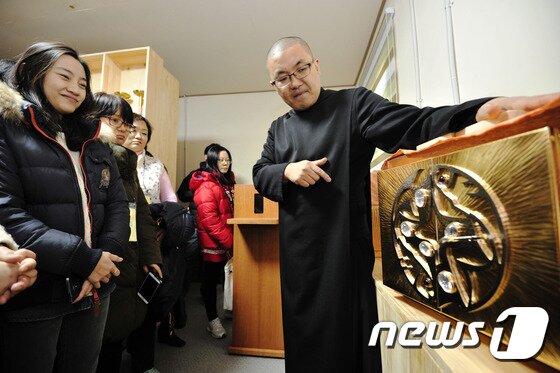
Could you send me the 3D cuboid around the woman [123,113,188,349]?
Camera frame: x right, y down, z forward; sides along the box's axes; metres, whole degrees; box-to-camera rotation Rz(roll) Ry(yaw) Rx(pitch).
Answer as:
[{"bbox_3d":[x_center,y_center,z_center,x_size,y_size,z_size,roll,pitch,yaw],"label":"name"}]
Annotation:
[{"bbox_3d":[-0.873,0.342,1.641,0.500,1.650,0.400,5,-9,-38],"label":"woman"}]

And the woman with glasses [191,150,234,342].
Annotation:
[{"bbox_3d":[-0.568,0.420,2.165,0.360,1.620,0.460,-5,-8,32],"label":"woman with glasses"}]

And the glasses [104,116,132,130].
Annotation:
[{"bbox_3d":[-0.836,-0.315,1.225,0.140,0.045,0.140,10,-3,21],"label":"glasses"}]

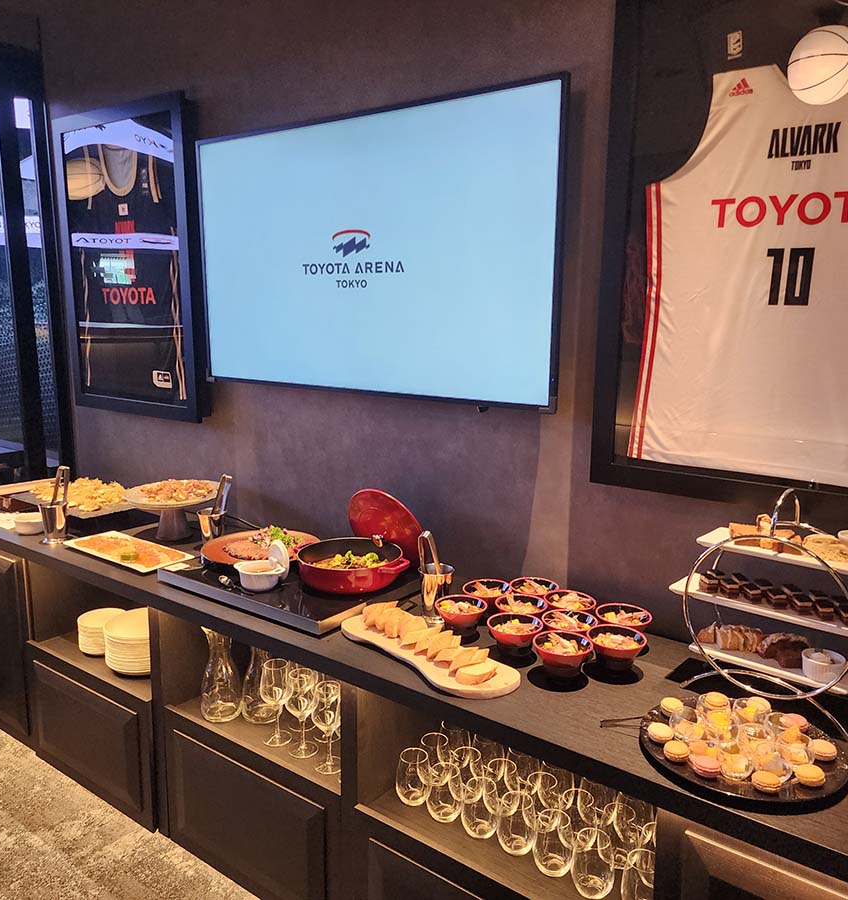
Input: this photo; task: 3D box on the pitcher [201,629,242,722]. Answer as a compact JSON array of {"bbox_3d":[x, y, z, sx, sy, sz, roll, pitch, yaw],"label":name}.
[{"bbox_3d":[-0.534,0.574,2.095,0.110,0.262,0.107,-2,11,-10],"label":"pitcher"}]

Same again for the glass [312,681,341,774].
[{"bbox_3d":[-0.218,0.643,1.854,0.080,0.199,0.080,0,10,0],"label":"glass"}]

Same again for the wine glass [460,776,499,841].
[{"bbox_3d":[0.117,0.742,1.648,0.077,0.106,0.077,0,11,0],"label":"wine glass"}]

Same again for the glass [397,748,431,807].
[{"bbox_3d":[-0.021,0.722,1.754,0.077,0.106,0.077,0,11,0],"label":"glass"}]

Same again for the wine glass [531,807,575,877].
[{"bbox_3d":[0.251,0.762,1.542,0.077,0.106,0.077,0,11,0],"label":"wine glass"}]

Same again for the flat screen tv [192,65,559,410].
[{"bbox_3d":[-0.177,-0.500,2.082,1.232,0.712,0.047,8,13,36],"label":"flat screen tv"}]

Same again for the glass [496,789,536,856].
[{"bbox_3d":[0.184,0.743,1.579,0.077,0.106,0.077,0,10,0],"label":"glass"}]

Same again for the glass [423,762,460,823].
[{"bbox_3d":[0.046,0.732,1.699,0.077,0.106,0.077,0,11,0],"label":"glass"}]

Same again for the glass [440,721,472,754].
[{"bbox_3d":[0.074,0.689,1.872,0.077,0.106,0.077,0,10,0],"label":"glass"}]

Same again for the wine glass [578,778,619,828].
[{"bbox_3d":[0.366,0.736,1.685,0.077,0.106,0.077,0,11,0],"label":"wine glass"}]

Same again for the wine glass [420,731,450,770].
[{"bbox_3d":[0.025,0.702,1.801,0.077,0.106,0.077,0,10,0],"label":"wine glass"}]

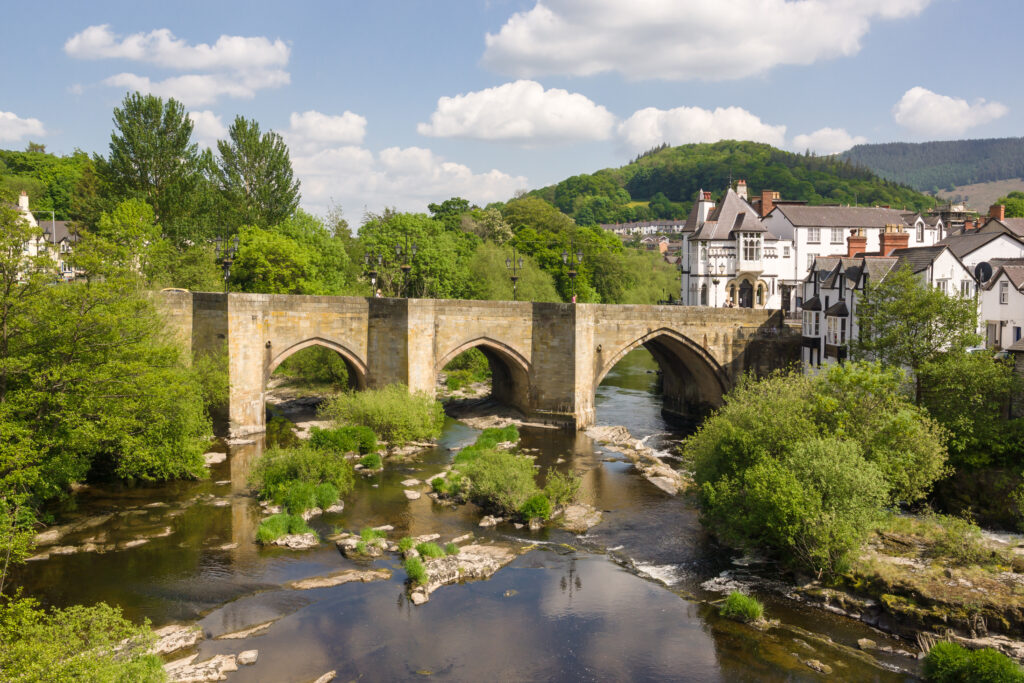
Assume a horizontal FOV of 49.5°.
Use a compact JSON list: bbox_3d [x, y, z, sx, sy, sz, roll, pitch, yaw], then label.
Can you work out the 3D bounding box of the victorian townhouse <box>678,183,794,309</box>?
[{"bbox_3d":[18.718,-7.457,92.500,8.400,11.300,8.000,0,2,-6],"label":"victorian townhouse"}]

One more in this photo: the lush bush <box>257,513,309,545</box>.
[{"bbox_3d":[-7.300,6.001,35.600,1.750,0.850,1.200,0,2,0],"label":"lush bush"}]

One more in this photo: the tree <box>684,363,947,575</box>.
[{"bbox_3d":[8.825,3.312,32.800,7.400,5.250,6.800,0,2,0],"label":"tree"}]

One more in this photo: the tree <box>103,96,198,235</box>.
[{"bbox_3d":[-36.293,-13.684,112.000,9.600,22.000,9.000,0,2,0],"label":"tree"}]

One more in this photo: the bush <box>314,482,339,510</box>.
[{"bbox_3d":[-6.688,5.589,40.000,0.880,0.900,0.850,0,2,0],"label":"bush"}]

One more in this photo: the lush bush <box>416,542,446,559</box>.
[{"bbox_3d":[-2.242,5.808,30.900,0.850,0.380,0.650,0,2,0],"label":"lush bush"}]

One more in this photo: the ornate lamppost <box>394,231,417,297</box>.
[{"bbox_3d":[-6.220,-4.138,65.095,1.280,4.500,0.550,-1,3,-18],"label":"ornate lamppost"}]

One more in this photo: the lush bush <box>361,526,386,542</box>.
[{"bbox_3d":[-4.133,5.755,33.104,0.780,0.400,0.600,0,2,0],"label":"lush bush"}]

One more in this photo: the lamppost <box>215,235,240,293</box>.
[{"bbox_3d":[-15.888,-3.912,62.000,1.400,4.600,0.700,-1,3,-15],"label":"lamppost"}]

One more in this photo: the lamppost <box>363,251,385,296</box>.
[{"bbox_3d":[-9.675,-4.261,77.500,1.350,4.600,0.700,-1,3,-15],"label":"lamppost"}]

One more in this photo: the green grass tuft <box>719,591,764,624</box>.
[{"bbox_3d":[5.482,6.299,26.500,1.050,0.650,0.950,0,2,0],"label":"green grass tuft"}]

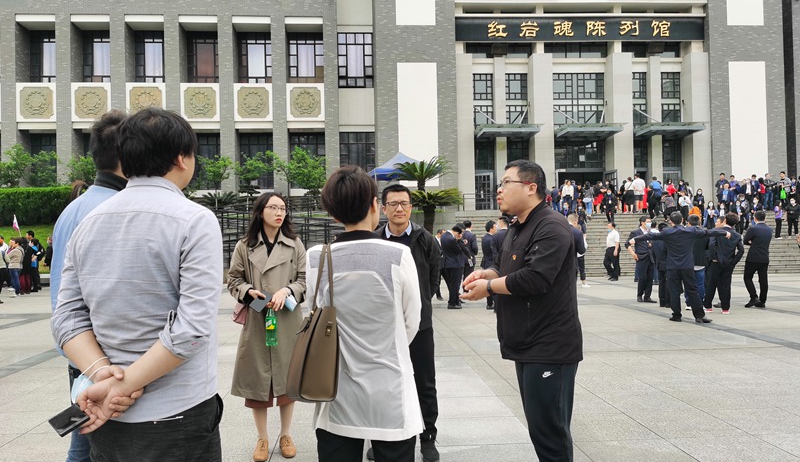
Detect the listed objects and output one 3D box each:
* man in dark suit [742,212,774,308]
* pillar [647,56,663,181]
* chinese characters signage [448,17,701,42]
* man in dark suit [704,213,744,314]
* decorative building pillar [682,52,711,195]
[{"bbox_3d":[6.623,0.526,11.592,0.500,1.760,0.400,-1,-1,0],"label":"man in dark suit"},{"bbox_3d":[12.801,-4.696,31.225,0.523,7.957,0.420,-1,-1,-4],"label":"pillar"},{"bbox_3d":[8.871,-9.843,30.700,12.477,1.221,0.300,-1,-1,-4],"label":"chinese characters signage"},{"bbox_3d":[5.630,0.549,10.891,0.560,1.727,0.380,-1,-1,-6],"label":"man in dark suit"},{"bbox_3d":[14.782,-4.750,31.070,0.894,7.978,0.950,-1,-1,-4],"label":"decorative building pillar"}]

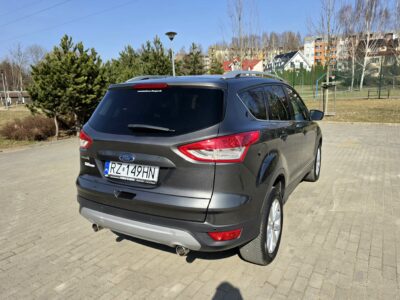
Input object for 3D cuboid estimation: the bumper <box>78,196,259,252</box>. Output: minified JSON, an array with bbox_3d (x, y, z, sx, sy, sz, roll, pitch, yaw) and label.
[{"bbox_3d":[-0.452,0.536,2.132,1.780,0.340,0.420,4,11,30],"label":"bumper"}]

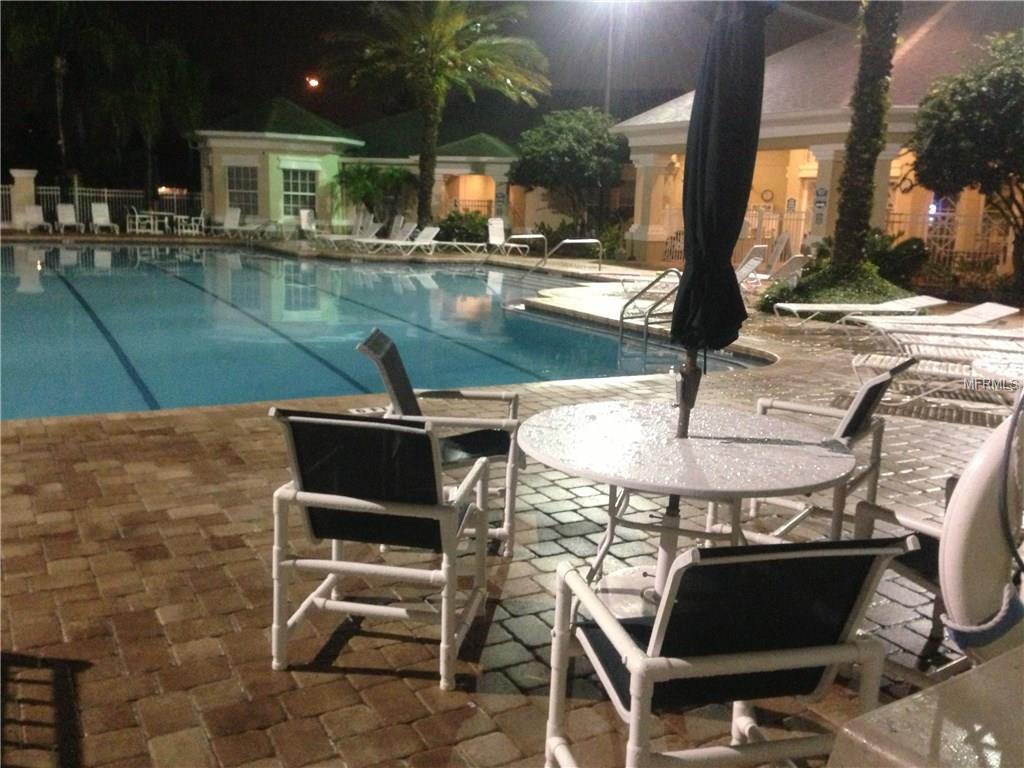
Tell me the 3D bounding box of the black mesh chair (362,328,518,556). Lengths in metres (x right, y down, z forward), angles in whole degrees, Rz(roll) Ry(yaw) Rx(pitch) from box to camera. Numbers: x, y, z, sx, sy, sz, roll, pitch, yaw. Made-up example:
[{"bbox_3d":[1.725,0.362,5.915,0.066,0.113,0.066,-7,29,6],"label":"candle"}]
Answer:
[{"bbox_3d":[-0.314,0.257,4.615,0.770,0.930,0.610,2,11,0],"label":"black mesh chair"}]

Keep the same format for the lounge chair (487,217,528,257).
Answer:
[{"bbox_3d":[-0.137,-4.069,27.127,0.650,0.980,1.700,-7,14,-39],"label":"lounge chair"}]

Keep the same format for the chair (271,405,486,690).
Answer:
[{"bbox_3d":[-0.440,0.478,3.318,0.607,0.914,0.741,4,11,9],"label":"chair"}]

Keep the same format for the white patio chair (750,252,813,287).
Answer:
[{"bbox_3d":[4.879,-2.079,18.177,0.650,0.740,1.750,-4,12,-29],"label":"white patio chair"}]

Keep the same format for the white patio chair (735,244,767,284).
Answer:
[{"bbox_3d":[4.408,-2.222,18.633,0.650,0.820,1.750,-6,13,-35],"label":"white patio chair"}]

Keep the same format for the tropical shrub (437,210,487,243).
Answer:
[{"bbox_3d":[-1.620,-5.100,31.618,1.650,1.150,1.400,2,11,0],"label":"tropical shrub"}]

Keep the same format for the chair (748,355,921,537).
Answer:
[{"bbox_3d":[1.376,0.320,4.469,0.741,0.914,0.607,9,13,33],"label":"chair"}]

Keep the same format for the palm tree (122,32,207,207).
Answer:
[{"bbox_3d":[-11.709,-8.337,32.595,2.900,6.400,2.900,-3,12,-24],"label":"palm tree"}]

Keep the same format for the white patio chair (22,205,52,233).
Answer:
[{"bbox_3d":[-15.200,-5.297,31.258,0.650,0.860,1.880,-4,12,-29],"label":"white patio chair"}]

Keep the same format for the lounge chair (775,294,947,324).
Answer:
[{"bbox_3d":[4.618,-0.930,12.976,1.990,0.460,0.660,1,11,-7],"label":"lounge chair"}]

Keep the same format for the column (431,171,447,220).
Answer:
[{"bbox_3d":[-3.067,-7.707,41.310,0.650,2.500,0.650,2,11,0],"label":"column"}]

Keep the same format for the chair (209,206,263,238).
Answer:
[{"bbox_3d":[-9.063,-5.279,32.081,0.650,0.920,1.850,7,12,23],"label":"chair"}]

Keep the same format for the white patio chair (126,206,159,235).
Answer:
[{"bbox_3d":[-12.117,-5.428,31.935,0.610,0.910,0.770,10,14,36],"label":"white patio chair"}]

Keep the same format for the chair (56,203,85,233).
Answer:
[{"bbox_3d":[-14.482,-5.430,31.921,0.650,0.920,1.880,-4,12,-29],"label":"chair"}]

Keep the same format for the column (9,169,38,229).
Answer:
[{"bbox_3d":[-15.773,-6.003,31.545,0.850,1.920,0.850,-3,12,-24],"label":"column"}]

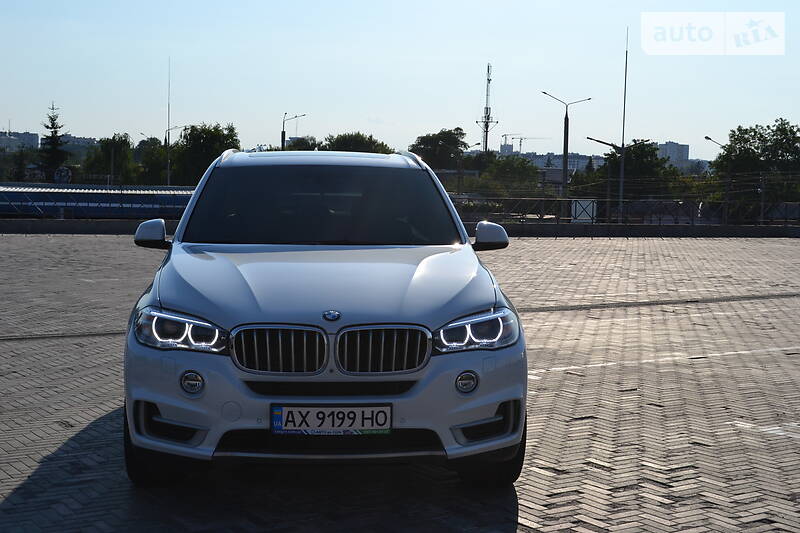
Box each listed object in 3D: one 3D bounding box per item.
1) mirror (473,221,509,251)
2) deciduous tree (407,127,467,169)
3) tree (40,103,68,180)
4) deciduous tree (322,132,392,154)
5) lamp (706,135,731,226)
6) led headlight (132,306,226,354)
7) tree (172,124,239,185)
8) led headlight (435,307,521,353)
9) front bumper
[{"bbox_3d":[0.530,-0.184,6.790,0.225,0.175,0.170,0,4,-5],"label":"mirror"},{"bbox_3d":[3.653,-8.409,112.340,6.200,9.970,6.000,1,4,0],"label":"deciduous tree"},{"bbox_3d":[-29.096,-8.456,97.364,3.100,10.660,3.100,1,4,0],"label":"tree"},{"bbox_3d":[-4.122,-8.092,110.319,7.000,9.360,6.500,1,4,0],"label":"deciduous tree"},{"bbox_3d":[27.961,-7.109,102.311,2.300,9.120,0.400,1,4,0],"label":"lamp"},{"bbox_3d":[-0.998,0.286,5.268,0.460,0.200,0.400,0,4,-5],"label":"led headlight"},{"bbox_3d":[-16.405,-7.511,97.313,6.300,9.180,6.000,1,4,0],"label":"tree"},{"bbox_3d":[0.362,0.294,5.389,0.460,0.200,0.400,0,4,-5],"label":"led headlight"},{"bbox_3d":[-0.323,0.601,5.330,1.910,0.570,0.540,0,4,-5],"label":"front bumper"}]

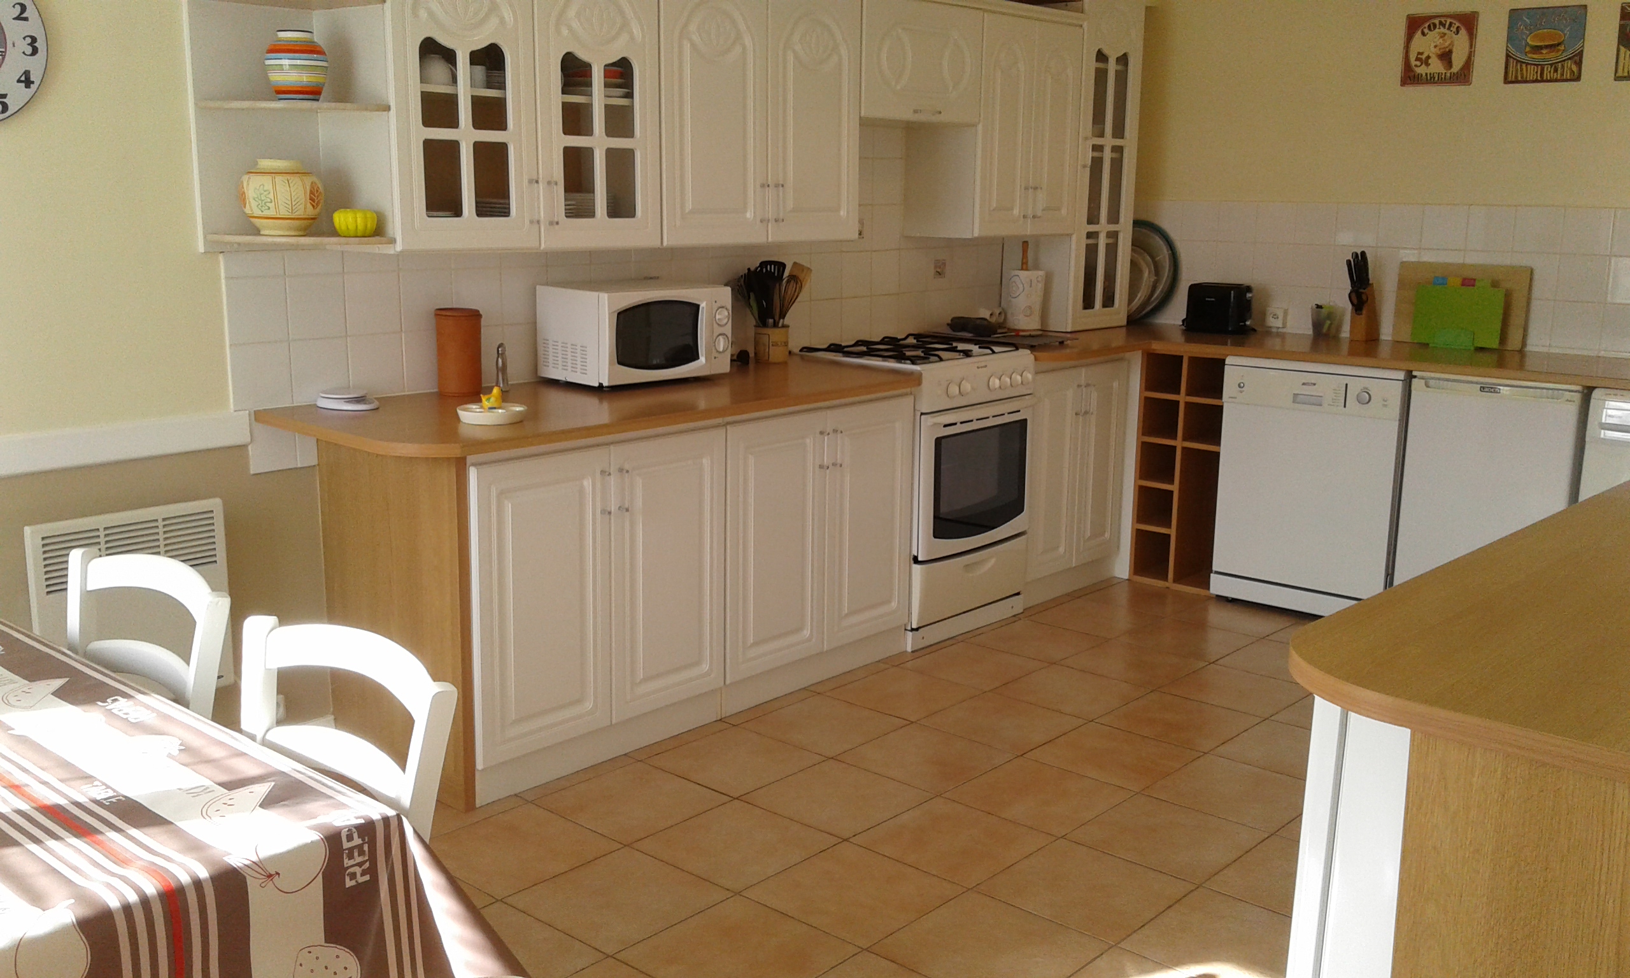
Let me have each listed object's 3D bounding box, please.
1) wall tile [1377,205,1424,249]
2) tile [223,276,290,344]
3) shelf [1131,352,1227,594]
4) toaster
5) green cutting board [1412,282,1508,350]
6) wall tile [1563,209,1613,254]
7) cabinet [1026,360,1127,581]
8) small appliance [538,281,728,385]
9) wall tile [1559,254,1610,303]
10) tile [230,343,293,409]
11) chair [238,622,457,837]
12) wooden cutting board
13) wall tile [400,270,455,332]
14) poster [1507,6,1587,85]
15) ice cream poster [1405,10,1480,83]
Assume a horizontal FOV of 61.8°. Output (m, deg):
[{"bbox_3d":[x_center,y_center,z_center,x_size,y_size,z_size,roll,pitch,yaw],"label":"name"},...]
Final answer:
[{"bbox_3d":[2.156,-0.967,5.019,0.154,0.154,0.010,11,16,38],"label":"wall tile"},{"bbox_3d":[-1.352,-0.434,3.308,0.010,0.157,0.153,10,15,42],"label":"tile"},{"bbox_3d":[1.507,-0.106,5.084,0.345,0.850,0.550,11,16,42],"label":"shelf"},{"bbox_3d":[1.556,-0.693,5.250,0.240,0.185,0.150,10,15,42],"label":"toaster"},{"bbox_3d":[2.200,-0.590,4.663,0.290,0.205,0.020,11,16,42],"label":"green cutting board"},{"bbox_3d":[2.548,-0.849,4.477,0.151,0.151,0.010,11,16,42],"label":"wall tile"},{"bbox_3d":[0.733,-0.116,5.047,0.580,0.730,0.595,12,17,42],"label":"cabinet"},{"bbox_3d":[-0.524,-0.460,3.969,0.435,0.262,0.355,-11,15,-42],"label":"small appliance"},{"bbox_3d":[2.570,-0.703,4.557,0.155,0.155,0.010,10,15,42],"label":"wall tile"},{"bbox_3d":[-1.315,-0.272,3.243,0.010,0.151,0.143,11,16,42],"label":"tile"},{"bbox_3d":[-0.709,0.637,1.571,0.430,0.850,0.450,10,15,42],"label":"chair"},{"bbox_3d":[2.319,-0.658,4.894,0.430,0.292,0.020,11,4,38],"label":"wooden cutting board"},{"bbox_3d":[-1.004,-0.490,3.535,0.010,0.151,0.151,11,16,42],"label":"wall tile"},{"bbox_3d":[2.480,-1.507,4.627,0.236,0.245,0.012,11,16,38],"label":"poster"},{"bbox_3d":[2.154,-1.516,4.701,0.228,0.237,0.010,9,14,38],"label":"ice cream poster"}]

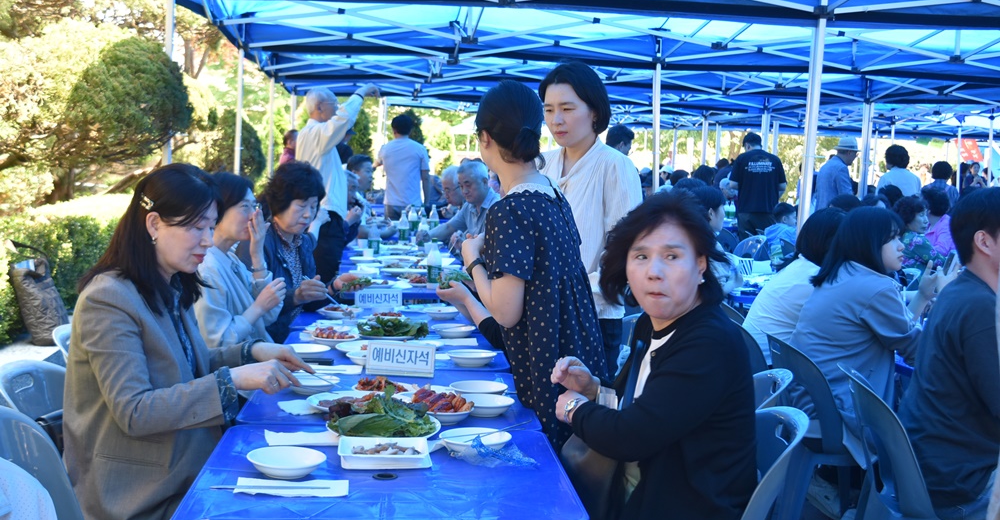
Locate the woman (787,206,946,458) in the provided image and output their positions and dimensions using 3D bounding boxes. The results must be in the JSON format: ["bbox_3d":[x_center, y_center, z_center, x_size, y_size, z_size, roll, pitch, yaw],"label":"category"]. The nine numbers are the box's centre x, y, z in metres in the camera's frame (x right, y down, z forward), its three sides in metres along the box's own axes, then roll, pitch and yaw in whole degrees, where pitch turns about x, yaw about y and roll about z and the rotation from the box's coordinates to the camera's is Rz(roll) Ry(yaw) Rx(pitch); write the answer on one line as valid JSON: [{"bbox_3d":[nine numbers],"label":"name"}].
[{"bbox_3d":[1.306,0.435,4.097,0.600,1.210,0.470,1,5,-5],"label":"woman"}]

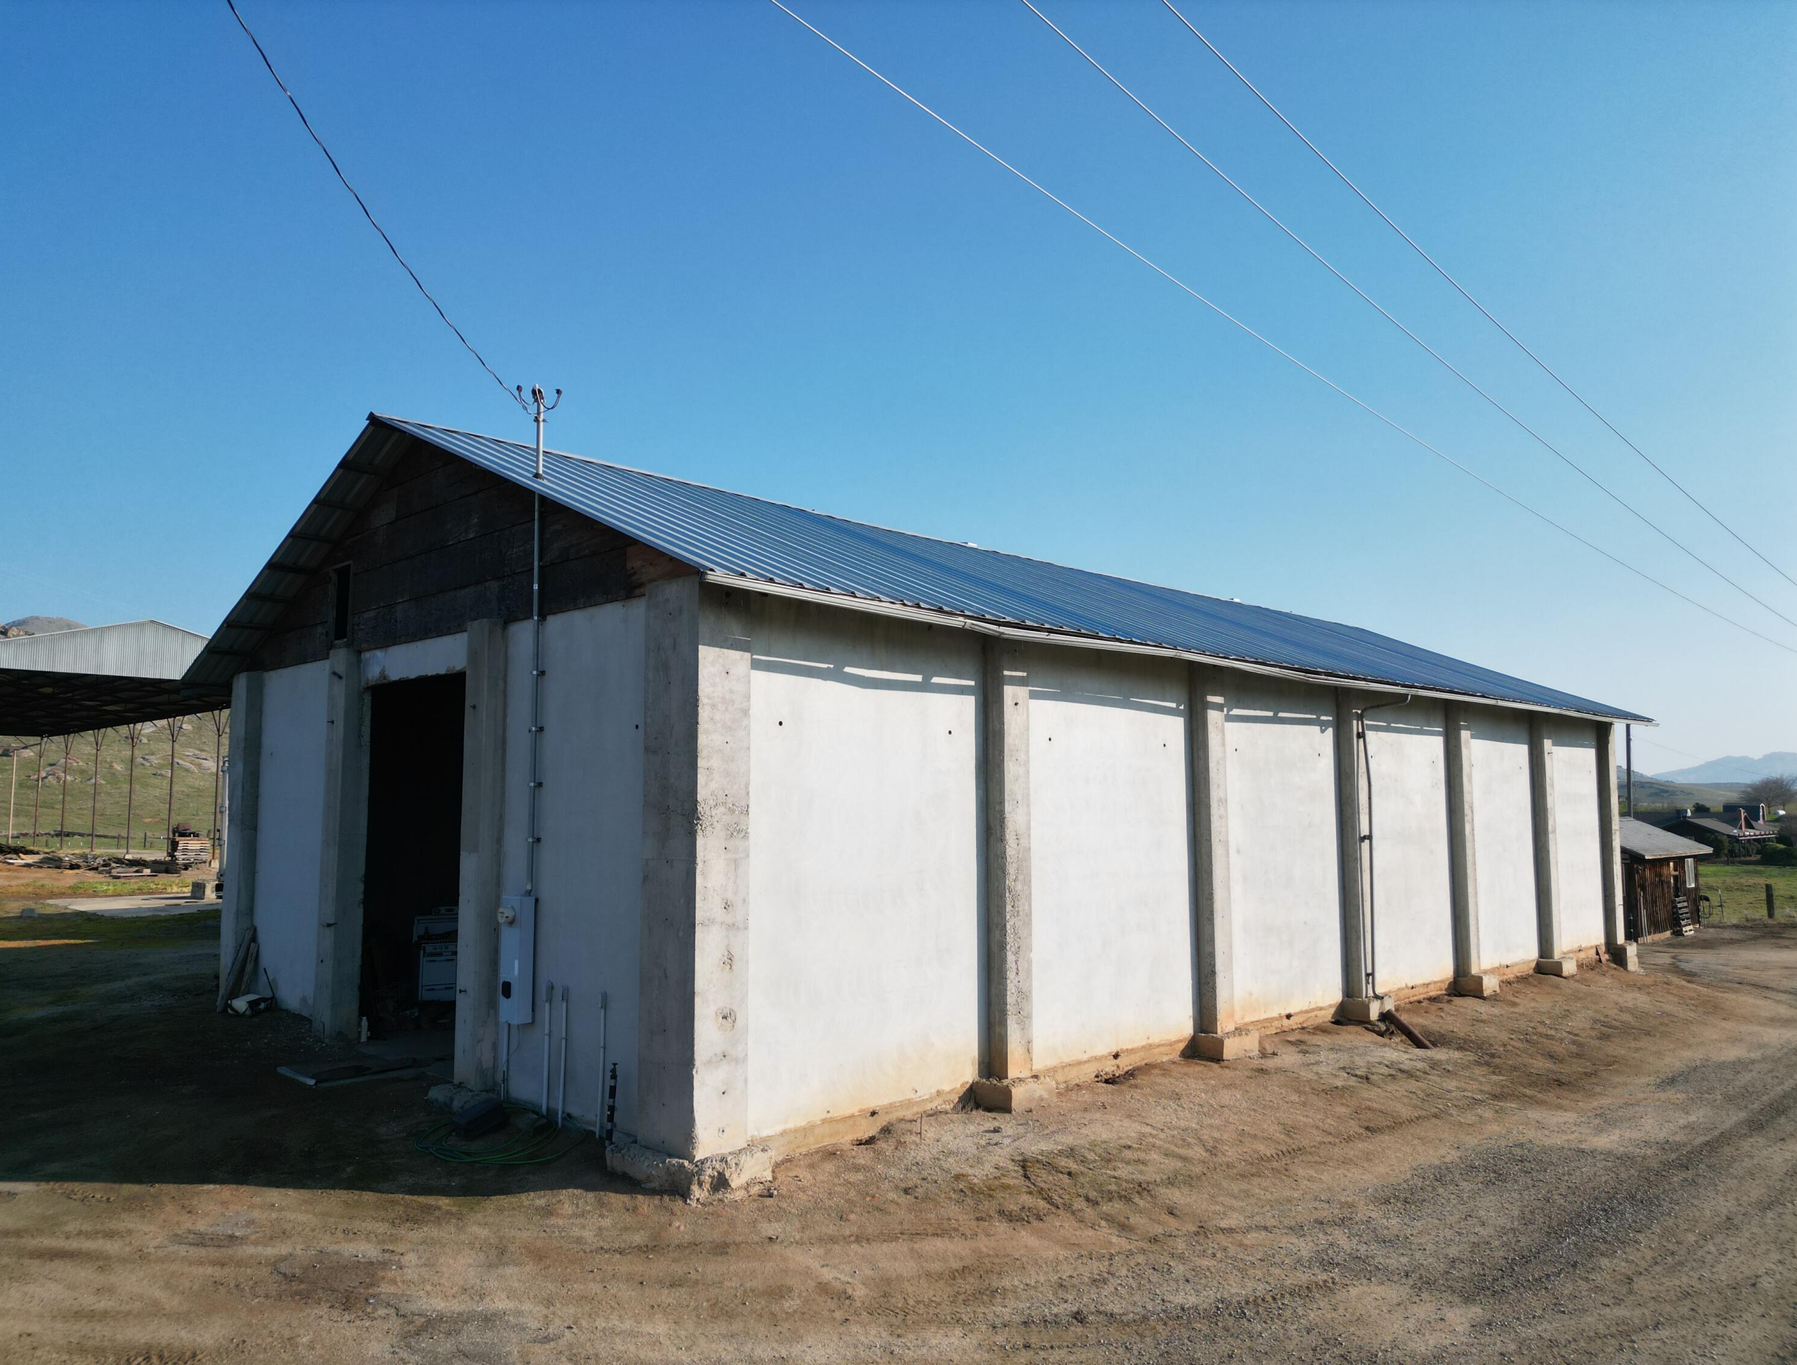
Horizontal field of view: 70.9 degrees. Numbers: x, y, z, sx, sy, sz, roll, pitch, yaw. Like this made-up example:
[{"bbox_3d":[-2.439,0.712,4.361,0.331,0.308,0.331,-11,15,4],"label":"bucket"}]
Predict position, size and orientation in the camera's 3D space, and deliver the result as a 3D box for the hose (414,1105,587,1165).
[{"bbox_3d":[-3.664,4.150,11.616,1.192,0.121,1.919,6,-8,-44],"label":"hose"}]

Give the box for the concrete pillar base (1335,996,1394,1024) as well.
[{"bbox_3d":[6.826,4.714,18.328,0.768,0.273,0.414,6,-8,-44],"label":"concrete pillar base"}]

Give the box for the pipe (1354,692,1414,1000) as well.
[{"bbox_3d":[7.101,2.353,18.220,0.151,4.394,0.788,6,-8,-44],"label":"pipe"}]

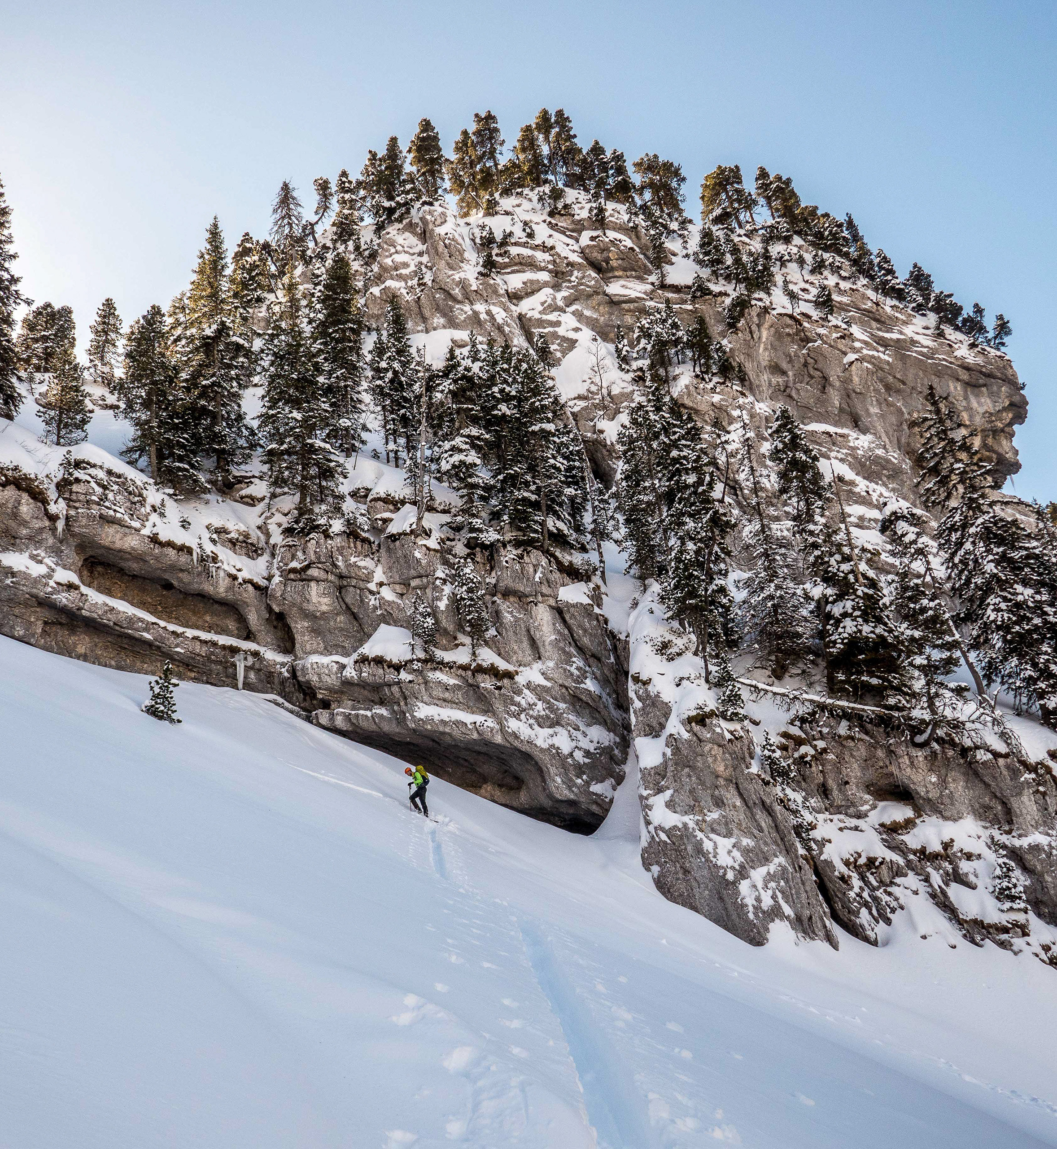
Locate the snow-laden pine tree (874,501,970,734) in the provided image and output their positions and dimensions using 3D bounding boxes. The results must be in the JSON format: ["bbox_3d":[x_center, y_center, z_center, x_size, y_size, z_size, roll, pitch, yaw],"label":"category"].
[{"bbox_3d":[19.802,1.824,61.000,4.393,11.796,4.393,0,-12,0],"label":"snow-laden pine tree"}]

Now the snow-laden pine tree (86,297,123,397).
[{"bbox_3d":[-28.250,-15.351,80.000,2.350,6.792,2.350,0,-12,0],"label":"snow-laden pine tree"}]

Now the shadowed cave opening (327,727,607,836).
[{"bbox_3d":[-2.969,10.020,59.000,13.600,5.000,4.500,1,-13,-6],"label":"shadowed cave opening"}]

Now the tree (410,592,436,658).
[{"bbox_3d":[-5.104,2.490,58.000,1.300,3.326,1.300,0,-12,0],"label":"tree"}]

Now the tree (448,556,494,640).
[{"bbox_3d":[-2.817,1.146,58.500,2.293,4.060,2.293,0,-12,0],"label":"tree"}]

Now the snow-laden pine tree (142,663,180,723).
[{"bbox_3d":[-13.442,4.343,44.000,1.419,2.246,1.419,0,-12,0],"label":"snow-laden pine tree"}]

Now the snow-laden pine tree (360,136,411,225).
[{"bbox_3d":[-13.591,-37.802,114.000,4.846,8.666,4.846,0,-12,0],"label":"snow-laden pine tree"}]

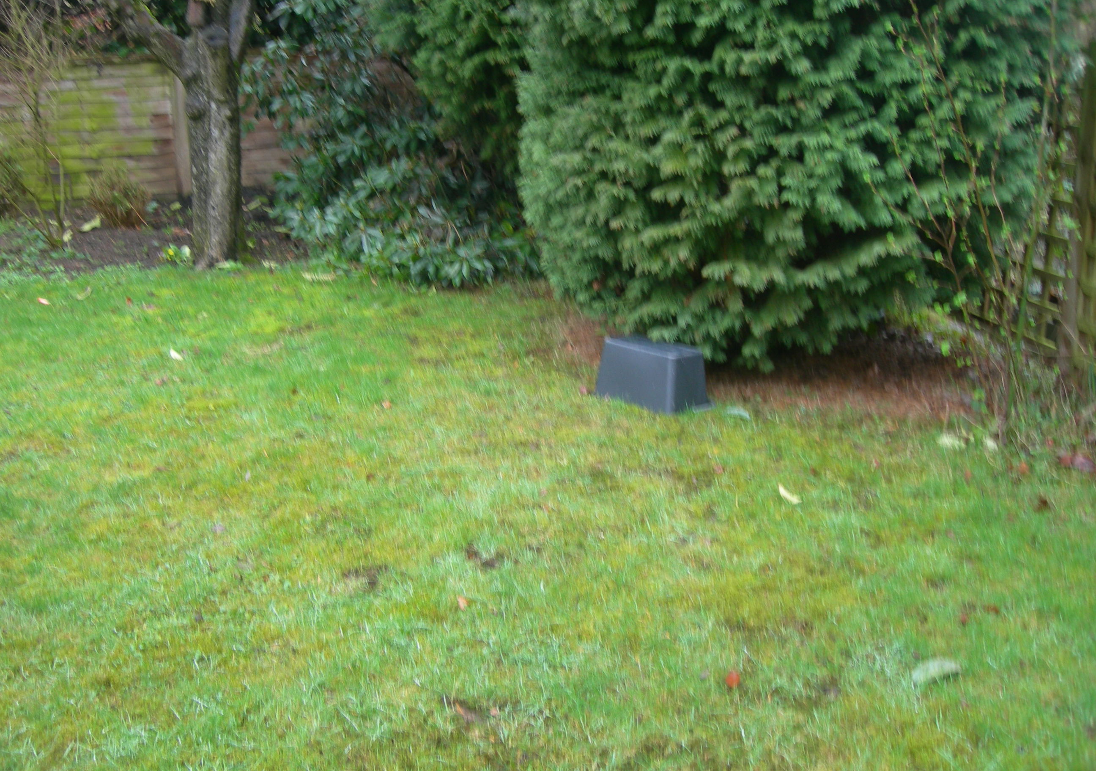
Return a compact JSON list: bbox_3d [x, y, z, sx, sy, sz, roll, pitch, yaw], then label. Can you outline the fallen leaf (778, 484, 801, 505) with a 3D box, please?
[{"bbox_3d":[0.753,0.340,3.753,0.033,0.030,0.098,-14,22,-40],"label":"fallen leaf"}]

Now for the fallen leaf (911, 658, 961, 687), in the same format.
[{"bbox_3d":[0.876,0.645,2.713,0.118,0.028,0.045,-7,18,-24],"label":"fallen leaf"}]

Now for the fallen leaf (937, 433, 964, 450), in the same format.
[{"bbox_3d":[1.418,0.198,4.241,0.100,0.030,0.055,3,17,11],"label":"fallen leaf"}]

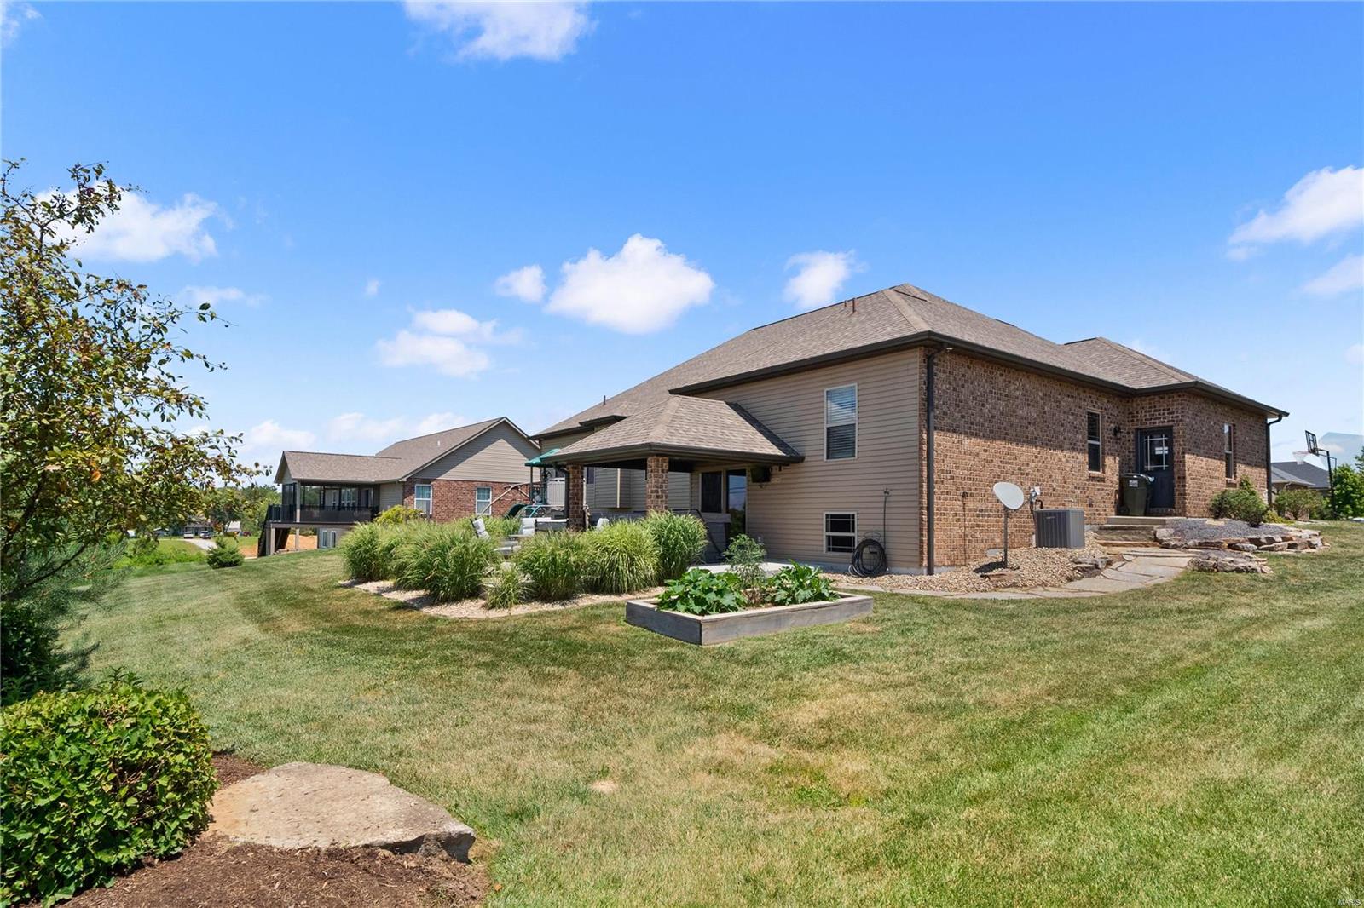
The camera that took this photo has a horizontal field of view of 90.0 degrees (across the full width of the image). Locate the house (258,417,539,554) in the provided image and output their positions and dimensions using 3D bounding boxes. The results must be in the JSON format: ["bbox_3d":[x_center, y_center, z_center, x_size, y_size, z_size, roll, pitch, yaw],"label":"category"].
[{"bbox_3d":[-19.800,2.300,48.800,18.600,8.400,19.800,4,-6,-41],"label":"house"}]

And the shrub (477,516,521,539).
[{"bbox_3d":[-3.832,1.788,14.300,0.950,0.950,0.950,2,-5,-15],"label":"shrub"}]

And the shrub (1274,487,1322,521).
[{"bbox_3d":[20.355,1.670,22.500,1.400,1.080,1.300,-4,-6,42],"label":"shrub"}]

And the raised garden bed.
[{"bbox_3d":[0.766,1.645,7.200,2.440,0.235,1.220,4,-6,-38],"label":"raised garden bed"}]

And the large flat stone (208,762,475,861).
[{"bbox_3d":[-1.290,1.440,2.720,1.180,0.200,0.580,-1,-5,12],"label":"large flat stone"}]

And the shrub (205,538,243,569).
[{"bbox_3d":[-14.093,3.068,21.000,1.100,0.960,1.050,3,-6,-34],"label":"shrub"}]

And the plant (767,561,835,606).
[{"bbox_3d":[1.350,1.441,7.750,0.780,0.460,0.750,-1,-5,10],"label":"plant"}]

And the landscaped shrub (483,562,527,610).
[{"bbox_3d":[-2.263,1.686,8.700,0.600,0.600,0.600,1,-5,-15],"label":"landscaped shrub"}]

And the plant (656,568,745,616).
[{"bbox_3d":[0.187,1.359,6.850,0.850,0.450,0.800,0,-5,2],"label":"plant"}]

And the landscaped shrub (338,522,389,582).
[{"bbox_3d":[-5.857,1.811,12.600,1.000,1.050,1.000,2,-5,-25],"label":"landscaped shrub"}]

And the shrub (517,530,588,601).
[{"bbox_3d":[-1.826,1.591,9.700,1.100,0.980,1.050,1,-5,-11],"label":"shrub"}]

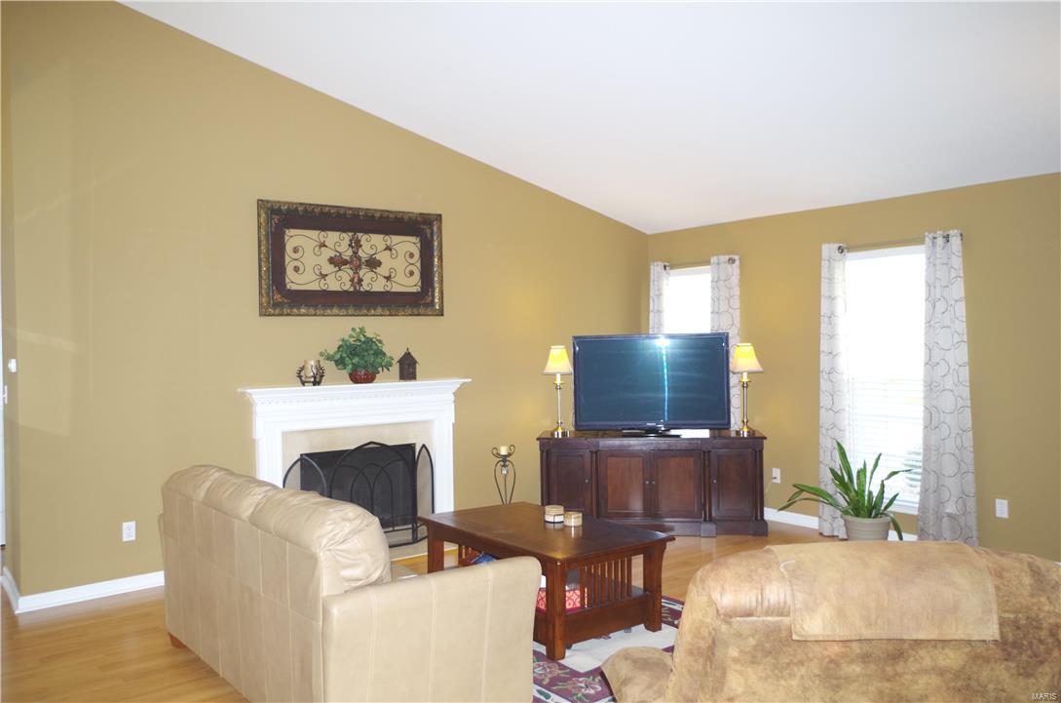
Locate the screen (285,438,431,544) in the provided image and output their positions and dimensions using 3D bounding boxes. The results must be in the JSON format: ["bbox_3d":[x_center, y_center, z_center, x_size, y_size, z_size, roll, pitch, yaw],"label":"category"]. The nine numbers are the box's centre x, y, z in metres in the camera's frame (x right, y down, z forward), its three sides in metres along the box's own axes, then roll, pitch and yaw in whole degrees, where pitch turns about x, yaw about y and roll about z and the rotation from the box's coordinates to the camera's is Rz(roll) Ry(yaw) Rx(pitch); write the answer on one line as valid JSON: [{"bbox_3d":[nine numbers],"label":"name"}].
[{"bbox_3d":[-1.139,1.017,5.623,1.170,0.780,0.170,-2,2,-37],"label":"screen"}]

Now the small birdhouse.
[{"bbox_3d":[-0.896,0.093,5.821,0.125,0.245,0.120,-2,2,-37],"label":"small birdhouse"}]

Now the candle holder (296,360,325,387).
[{"bbox_3d":[-1.485,0.150,5.379,0.180,0.175,0.170,-2,2,-37],"label":"candle holder"}]

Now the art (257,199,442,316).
[{"bbox_3d":[-1.230,-0.637,5.656,1.395,0.765,0.050,-2,2,-37],"label":"art"}]

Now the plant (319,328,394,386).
[{"bbox_3d":[-1.206,0.025,5.524,0.490,0.410,0.360,-2,2,-37],"label":"plant"}]

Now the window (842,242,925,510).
[{"bbox_3d":[2.532,0.205,5.642,0.110,1.850,0.690,-1,1,-38],"label":"window"}]

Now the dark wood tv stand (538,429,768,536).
[{"bbox_3d":[0.924,1.009,6.148,1.698,0.730,0.493,-1,1,6],"label":"dark wood tv stand"}]

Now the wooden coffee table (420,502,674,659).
[{"bbox_3d":[0.041,1.165,4.253,0.740,0.485,1.230,-1,1,-38],"label":"wooden coffee table"}]

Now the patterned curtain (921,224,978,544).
[{"bbox_3d":[2.728,0.290,5.199,0.110,2.130,0.375,-1,1,-38],"label":"patterned curtain"}]

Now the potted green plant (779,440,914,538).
[{"bbox_3d":[2.152,0.983,5.434,0.860,0.770,0.680,0,1,22],"label":"potted green plant"}]

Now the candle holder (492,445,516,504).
[{"bbox_3d":[-0.201,1.055,6.170,0.200,0.657,0.200,-1,1,0],"label":"candle holder"}]

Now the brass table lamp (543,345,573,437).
[{"bbox_3d":[0.210,0.299,6.112,0.225,0.700,0.225,-1,1,7],"label":"brass table lamp"}]

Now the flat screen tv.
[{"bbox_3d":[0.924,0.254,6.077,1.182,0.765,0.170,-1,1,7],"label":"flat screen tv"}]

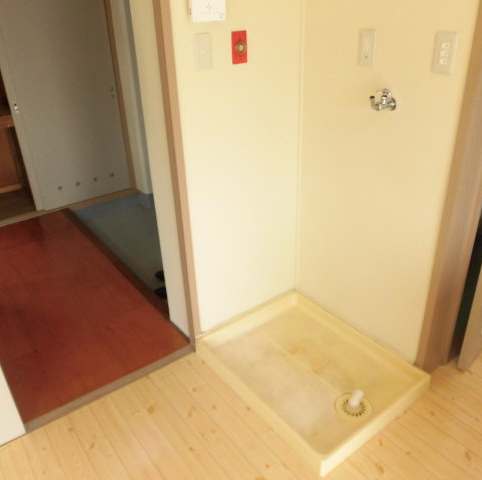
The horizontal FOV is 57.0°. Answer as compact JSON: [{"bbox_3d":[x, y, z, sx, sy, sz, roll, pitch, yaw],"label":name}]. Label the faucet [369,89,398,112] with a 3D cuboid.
[{"bbox_3d":[0.494,-0.481,1.545,0.120,0.082,0.056,-19,31,-32],"label":"faucet"}]

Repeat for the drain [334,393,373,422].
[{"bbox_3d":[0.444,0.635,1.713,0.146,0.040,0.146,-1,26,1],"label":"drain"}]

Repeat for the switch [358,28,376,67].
[{"bbox_3d":[0.454,-0.689,1.597,0.012,0.120,0.070,-19,31,-32],"label":"switch"}]

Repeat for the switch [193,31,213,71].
[{"bbox_3d":[-0.133,-0.667,1.578,0.070,0.120,0.012,-19,31,-32],"label":"switch"}]

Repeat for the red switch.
[{"bbox_3d":[-0.002,-0.718,1.658,0.068,0.111,0.018,-19,31,-32],"label":"red switch"}]

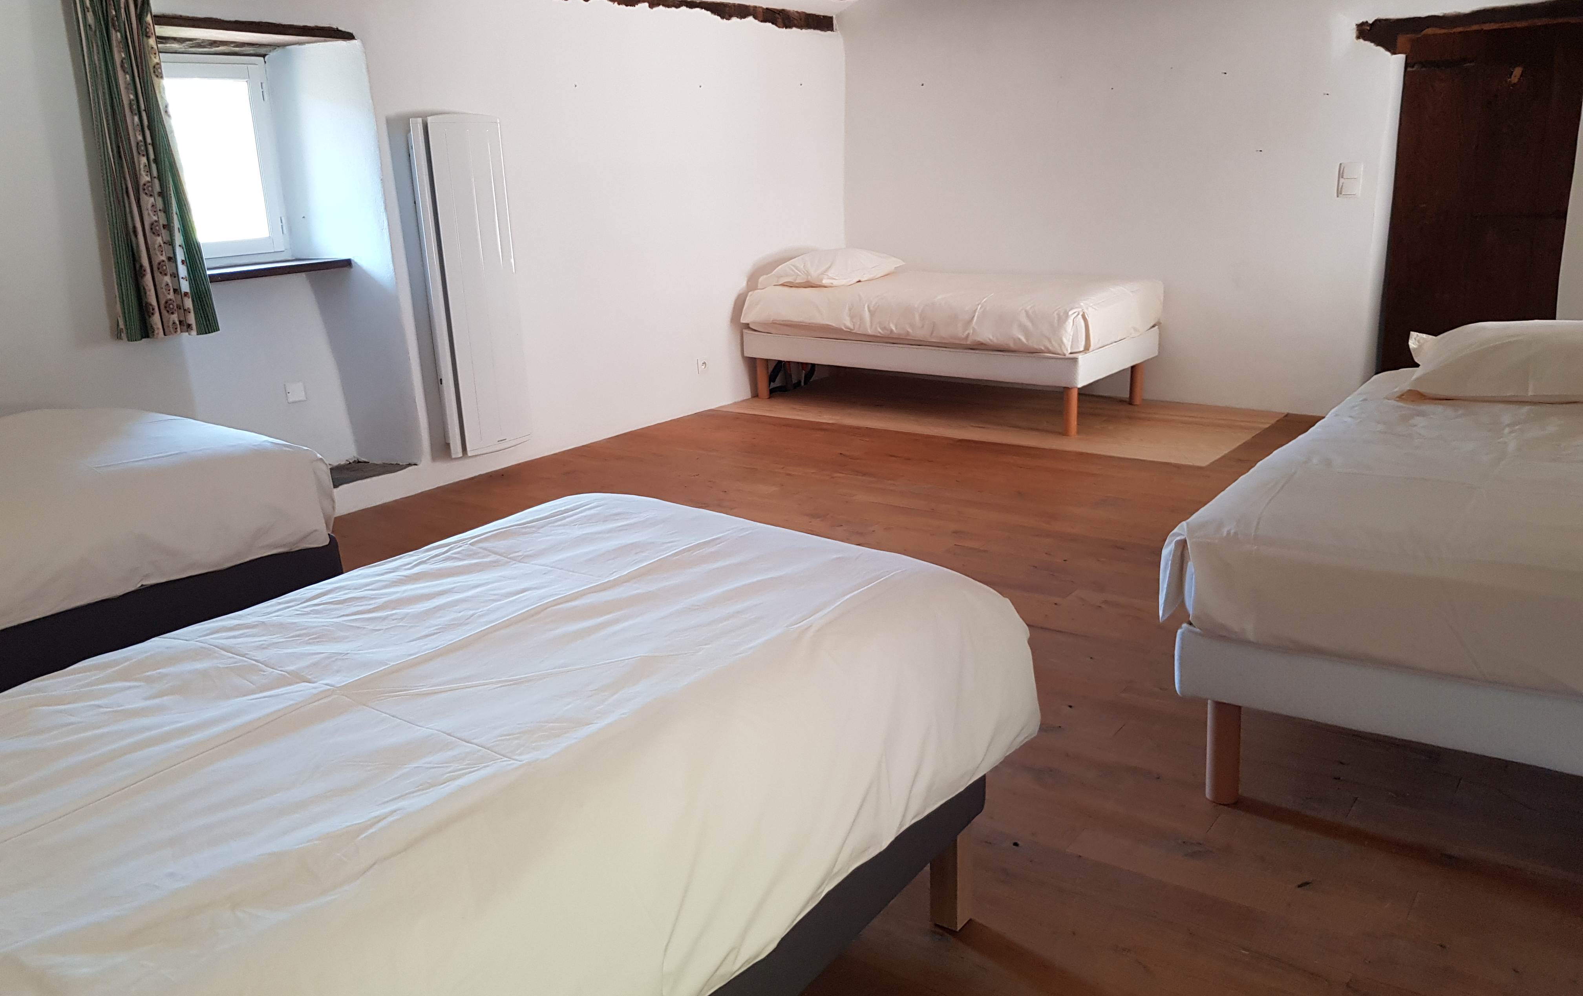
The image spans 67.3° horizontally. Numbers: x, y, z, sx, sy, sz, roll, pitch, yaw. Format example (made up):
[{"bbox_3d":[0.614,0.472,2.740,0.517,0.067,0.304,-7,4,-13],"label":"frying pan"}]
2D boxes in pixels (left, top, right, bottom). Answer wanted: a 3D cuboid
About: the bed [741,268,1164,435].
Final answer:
[{"bbox_3d":[0.780,-0.794,6.094,1.925,0.602,0.930,10,20,36],"label":"bed"}]

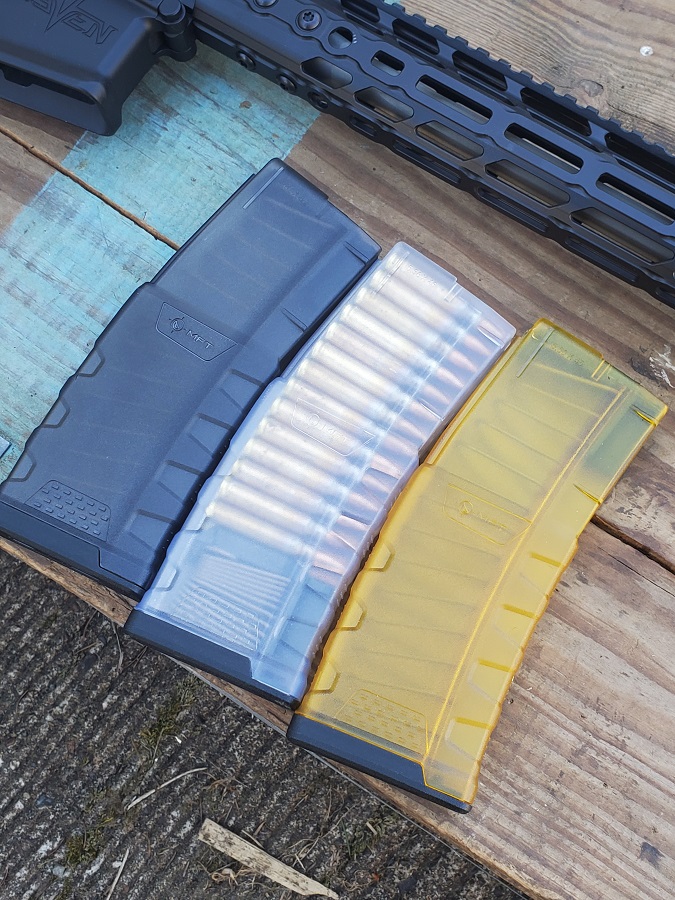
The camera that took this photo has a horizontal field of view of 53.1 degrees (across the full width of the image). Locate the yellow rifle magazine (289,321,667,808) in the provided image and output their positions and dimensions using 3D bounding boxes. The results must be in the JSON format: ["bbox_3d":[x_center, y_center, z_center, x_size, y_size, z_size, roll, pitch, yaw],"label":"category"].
[{"bbox_3d":[0.055,0.040,0.264,0.076,0.025,0.189,29,81,6],"label":"yellow rifle magazine"}]

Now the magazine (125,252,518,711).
[{"bbox_3d":[-0.004,0.006,0.271,0.076,0.025,0.188,31,81,7],"label":"magazine"}]

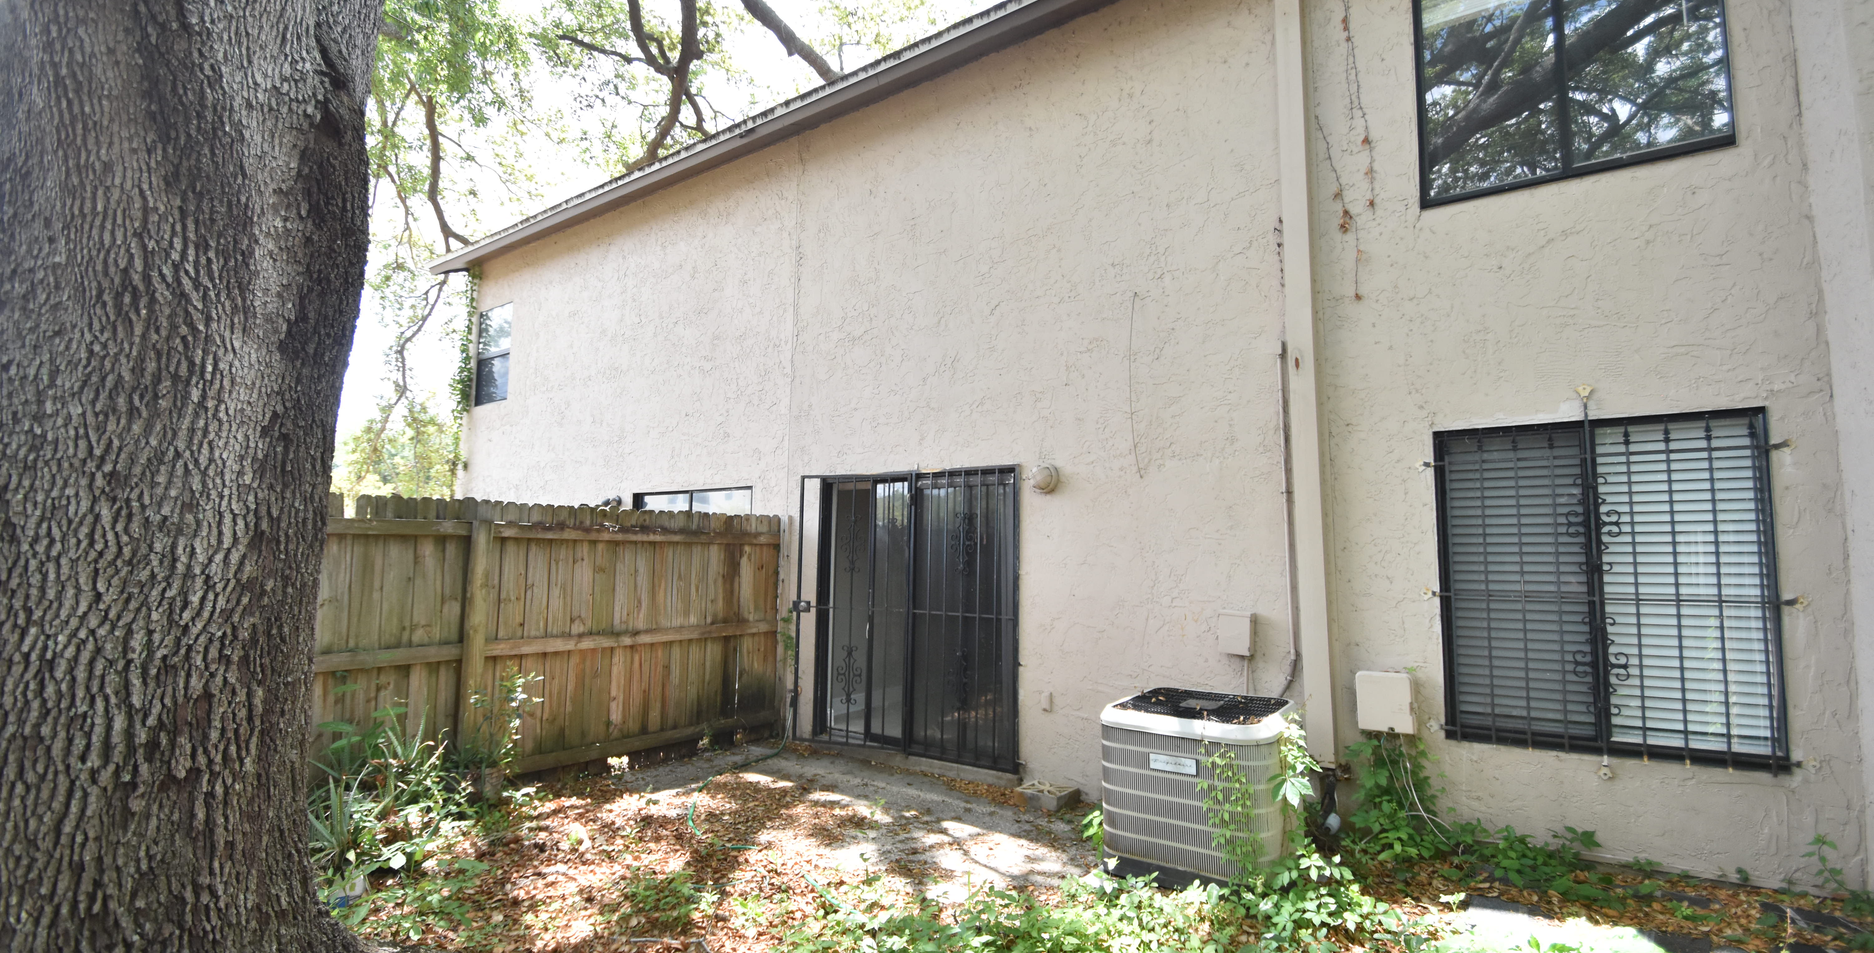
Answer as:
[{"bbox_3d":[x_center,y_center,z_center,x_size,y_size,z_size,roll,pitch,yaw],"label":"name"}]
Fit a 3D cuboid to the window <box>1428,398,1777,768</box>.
[{"bbox_3d":[3.034,0.505,3.610,1.192,1.530,0.100,-3,-6,35],"label":"window"}]

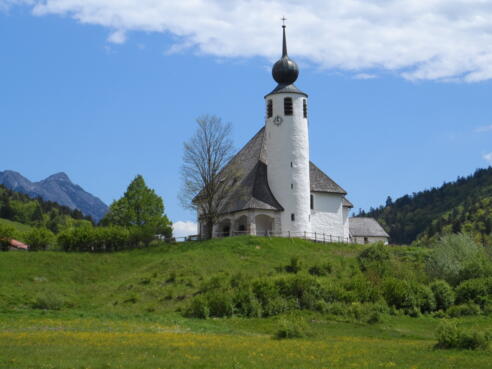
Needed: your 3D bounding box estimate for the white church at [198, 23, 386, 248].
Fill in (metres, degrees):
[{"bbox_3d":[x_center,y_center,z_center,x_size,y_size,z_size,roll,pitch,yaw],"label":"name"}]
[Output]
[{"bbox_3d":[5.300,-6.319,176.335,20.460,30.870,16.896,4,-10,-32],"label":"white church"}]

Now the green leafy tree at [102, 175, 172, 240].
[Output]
[{"bbox_3d":[-15.152,3.264,174.672,9.460,9.430,9.460,-1,-8,2],"label":"green leafy tree"}]

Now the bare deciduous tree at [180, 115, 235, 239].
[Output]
[{"bbox_3d":[-5.147,-1.062,167.205,7.167,16.900,7.167,-1,-8,2],"label":"bare deciduous tree"}]

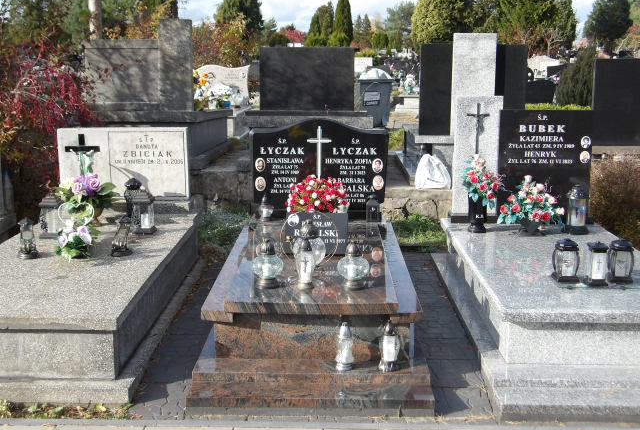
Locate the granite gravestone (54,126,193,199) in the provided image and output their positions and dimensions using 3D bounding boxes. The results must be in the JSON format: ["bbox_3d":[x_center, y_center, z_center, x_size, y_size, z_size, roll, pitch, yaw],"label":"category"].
[{"bbox_3d":[-1.490,-0.388,5.925,0.980,0.550,0.085,0,10,2],"label":"granite gravestone"}]

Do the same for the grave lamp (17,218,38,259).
[{"bbox_3d":[-1.758,0.133,4.658,0.125,0.240,0.125,-3,12,-14],"label":"grave lamp"}]

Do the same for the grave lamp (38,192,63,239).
[{"bbox_3d":[-1.790,-0.001,5.165,0.140,0.295,0.140,-8,14,-34],"label":"grave lamp"}]

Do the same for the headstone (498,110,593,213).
[{"bbox_3d":[1.603,-0.377,5.609,0.660,0.765,0.090,0,11,1],"label":"headstone"}]

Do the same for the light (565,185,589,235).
[{"bbox_3d":[1.661,-0.036,4.958,0.148,0.305,0.148,0,11,1],"label":"light"}]

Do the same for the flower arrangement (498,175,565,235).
[{"bbox_3d":[1.413,-0.069,5.149,0.440,0.380,0.340,0,12,1],"label":"flower arrangement"}]

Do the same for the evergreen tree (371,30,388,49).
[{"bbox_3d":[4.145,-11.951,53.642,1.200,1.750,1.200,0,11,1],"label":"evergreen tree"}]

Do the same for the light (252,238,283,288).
[{"bbox_3d":[-0.247,0.220,3.651,0.146,0.231,0.146,0,11,1],"label":"light"}]

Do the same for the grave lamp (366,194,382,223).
[{"bbox_3d":[0.358,-0.049,5.126,0.099,0.181,0.099,0,11,1],"label":"grave lamp"}]

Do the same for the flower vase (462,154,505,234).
[{"bbox_3d":[1.040,-0.138,4.969,0.270,0.495,0.250,0,11,1],"label":"flower vase"}]

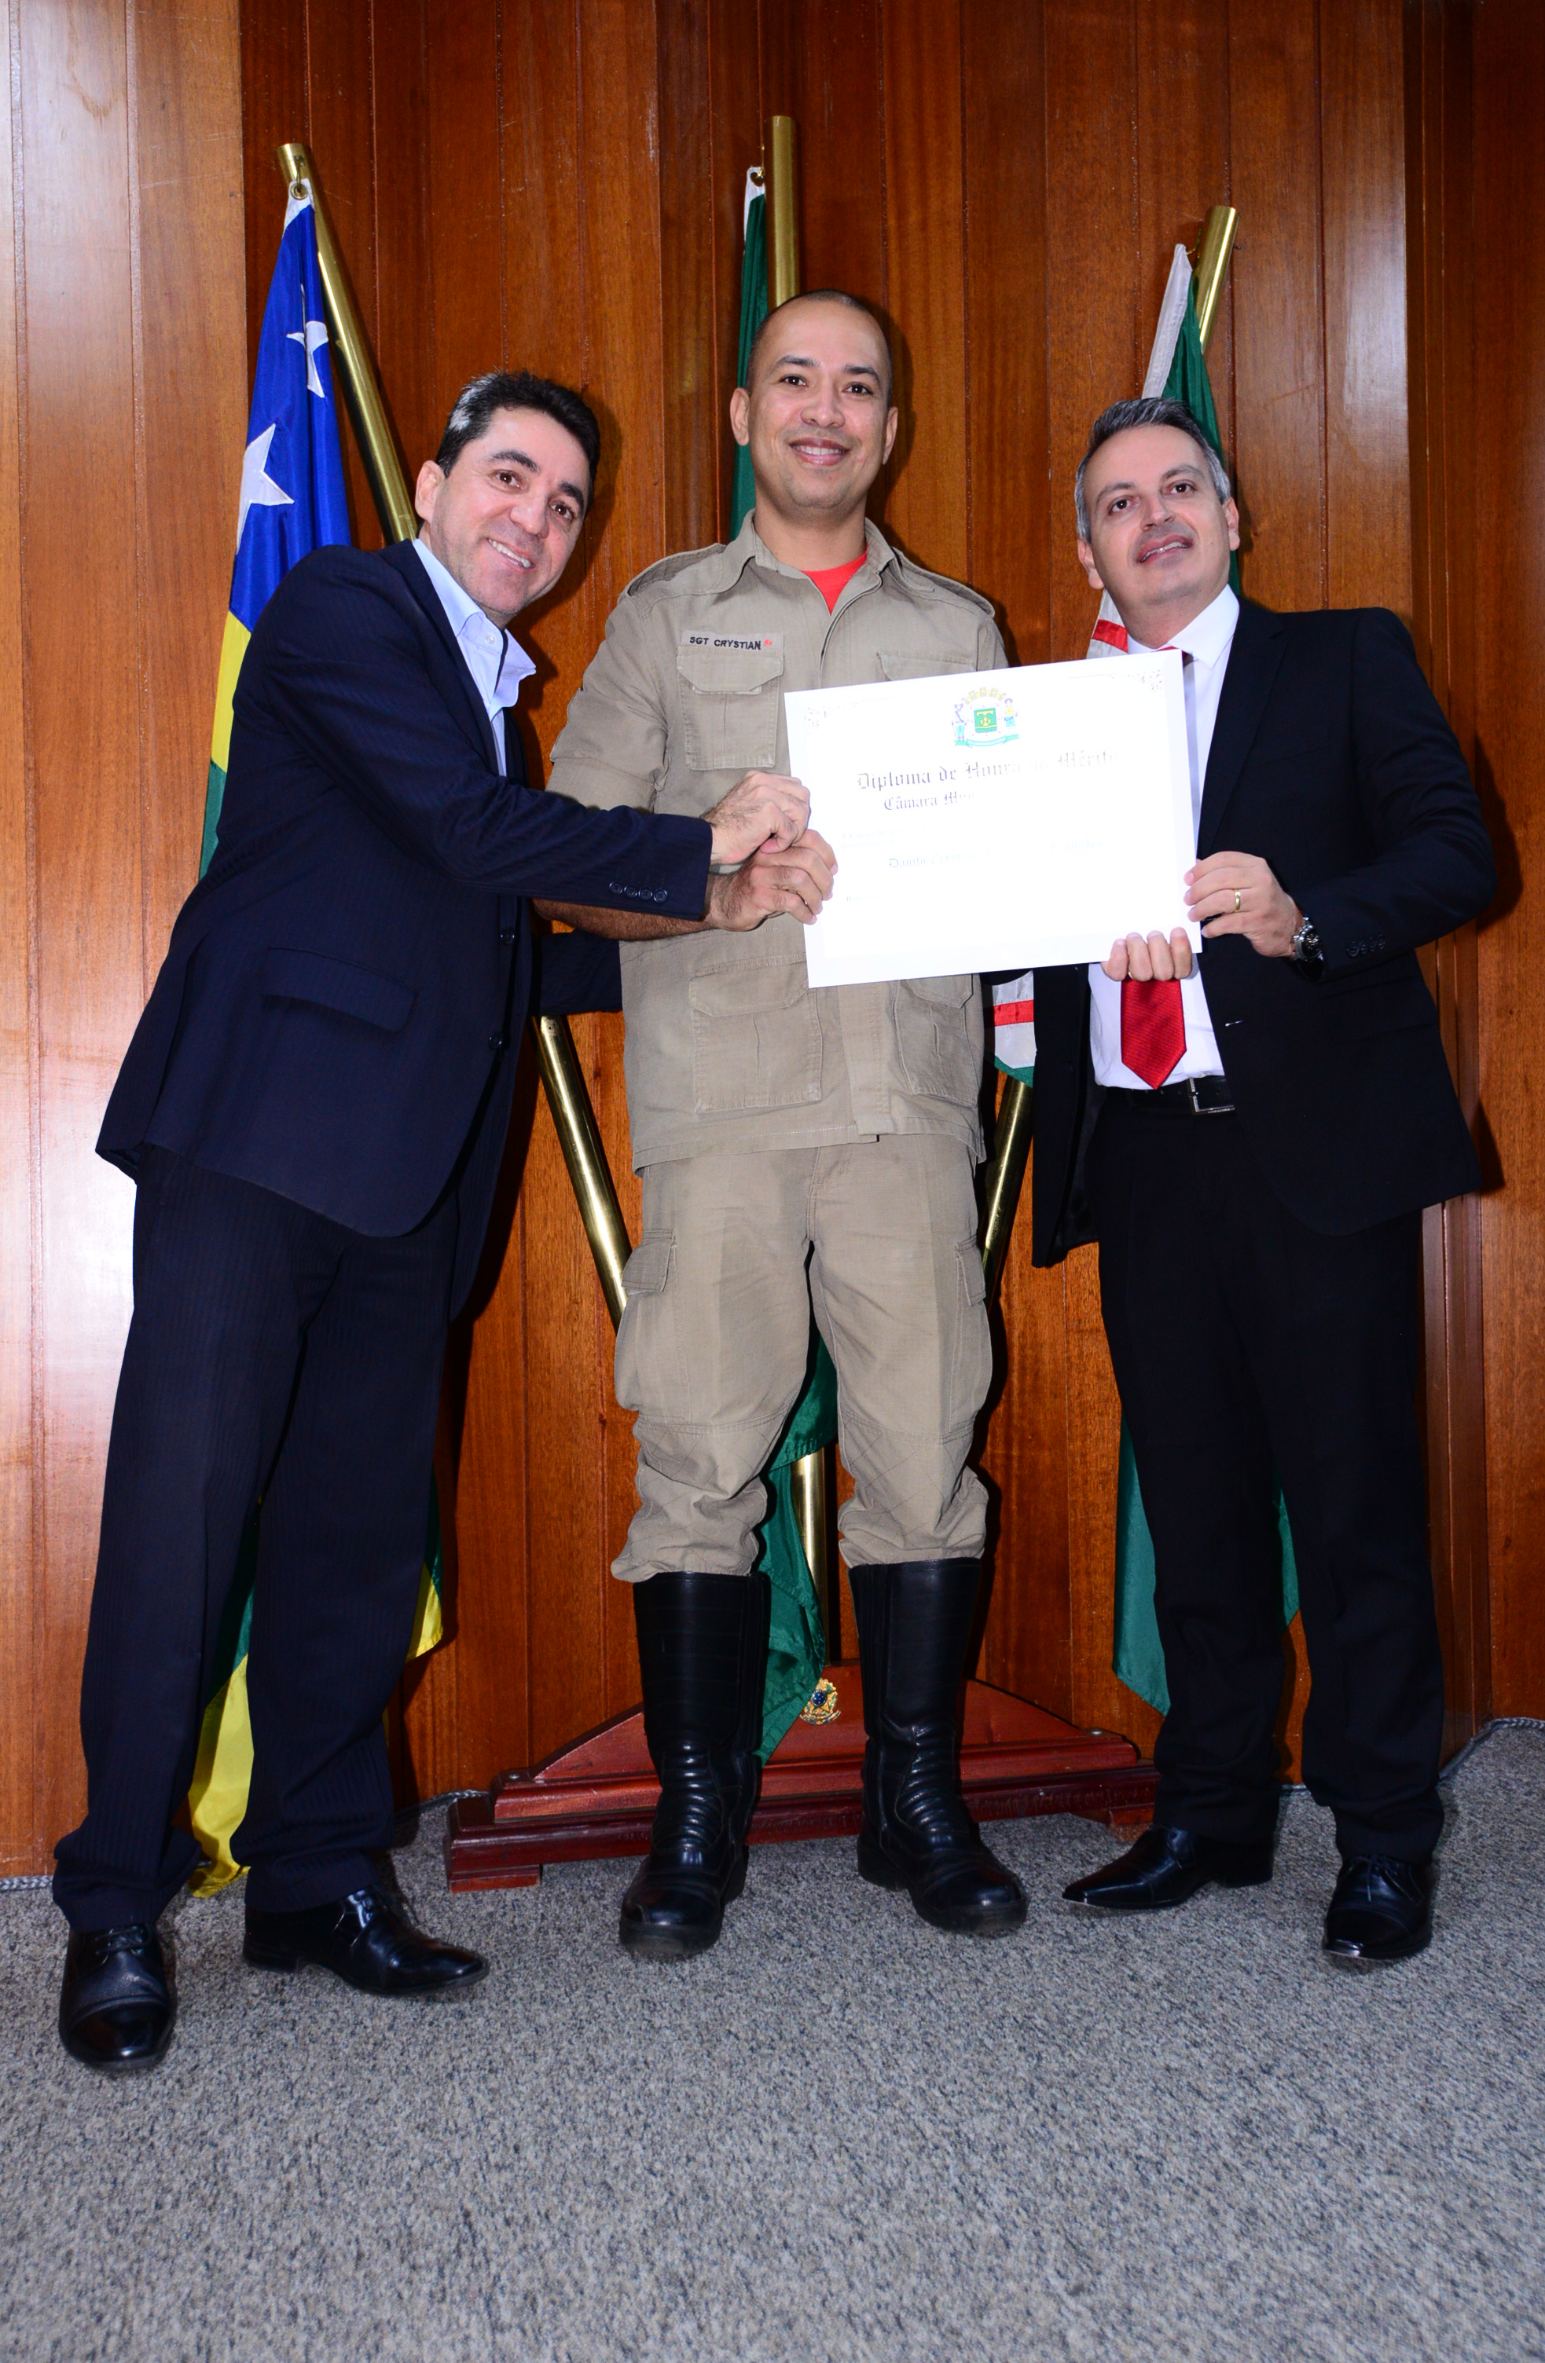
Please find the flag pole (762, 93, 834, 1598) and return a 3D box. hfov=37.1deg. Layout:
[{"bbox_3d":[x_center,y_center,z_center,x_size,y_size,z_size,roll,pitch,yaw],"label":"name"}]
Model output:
[{"bbox_3d":[0.033,-0.329,2.840,0.040,1.980,0.040,-1,0,-6],"label":"flag pole"}]

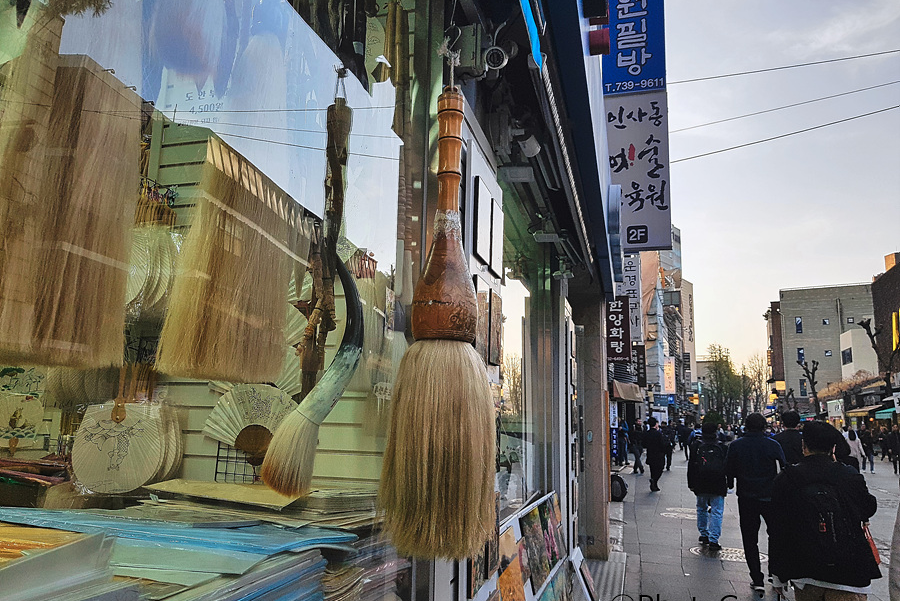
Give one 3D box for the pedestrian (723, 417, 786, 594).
[{"bbox_3d":[3.106,2.045,6.957,0.560,1.764,0.460,-2,-10,18],"label":"pedestrian"}]

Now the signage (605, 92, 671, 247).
[{"bbox_3d":[2.385,-1.641,8.667,0.815,2.072,0.180,-1,-10,14],"label":"signage"}]

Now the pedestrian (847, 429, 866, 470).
[{"bbox_3d":[15.081,5.617,25.100,0.560,1.600,0.420,-1,-10,15],"label":"pedestrian"}]

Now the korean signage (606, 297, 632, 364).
[{"bbox_3d":[4.701,0.817,18.954,0.760,1.911,0.180,-2,-10,17],"label":"korean signage"}]

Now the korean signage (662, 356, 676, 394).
[{"bbox_3d":[14.333,4.882,44.000,0.750,2.400,0.200,-1,-10,15],"label":"korean signage"}]

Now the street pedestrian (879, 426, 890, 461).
[{"bbox_3d":[22.067,7.239,34.300,0.420,1.760,0.500,4,-11,-17],"label":"street pedestrian"}]

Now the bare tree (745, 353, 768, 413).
[{"bbox_3d":[25.521,7.988,55.973,2.300,7.370,2.300,-1,-10,16],"label":"bare tree"}]

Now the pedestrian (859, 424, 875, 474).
[{"bbox_3d":[15.320,5.464,24.900,0.540,1.760,0.420,-1,-10,15],"label":"pedestrian"}]

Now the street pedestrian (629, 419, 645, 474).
[{"bbox_3d":[5.829,4.545,21.144,0.510,1.685,0.500,0,-10,8],"label":"street pedestrian"}]

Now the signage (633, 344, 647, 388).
[{"bbox_3d":[6.405,2.217,22.857,0.445,1.413,0.150,-2,-10,18],"label":"signage"}]

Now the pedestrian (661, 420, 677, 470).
[{"bbox_3d":[7.792,5.153,24.093,0.500,1.760,0.420,-4,-11,27],"label":"pedestrian"}]

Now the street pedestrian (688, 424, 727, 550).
[{"bbox_3d":[3.389,2.456,8.989,0.520,1.644,0.480,-2,-10,17],"label":"street pedestrian"}]

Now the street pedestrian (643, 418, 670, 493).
[{"bbox_3d":[5.096,3.801,16.776,0.540,1.770,0.480,-7,-13,39],"label":"street pedestrian"}]

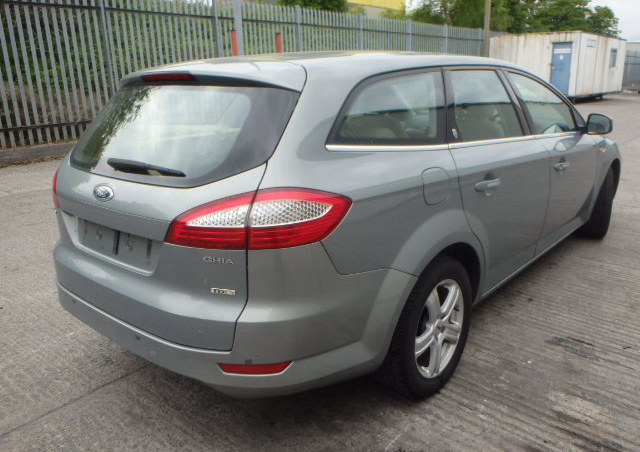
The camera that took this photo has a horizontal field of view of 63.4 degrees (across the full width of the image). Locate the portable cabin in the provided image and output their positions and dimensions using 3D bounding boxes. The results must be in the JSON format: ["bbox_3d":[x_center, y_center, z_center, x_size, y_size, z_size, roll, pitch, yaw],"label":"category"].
[{"bbox_3d":[11.660,-7.647,24.891,3.550,2.500,8.600,10,20,38],"label":"portable cabin"}]

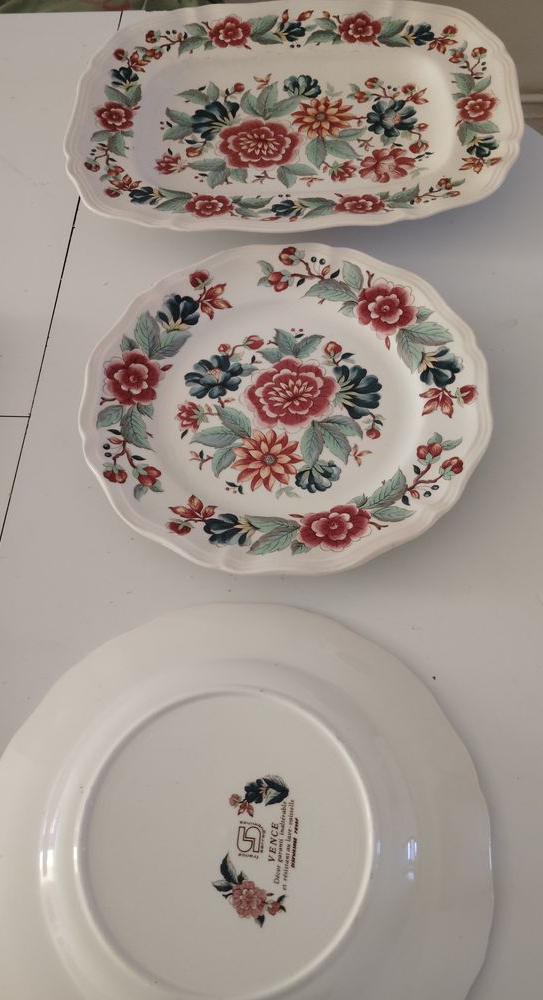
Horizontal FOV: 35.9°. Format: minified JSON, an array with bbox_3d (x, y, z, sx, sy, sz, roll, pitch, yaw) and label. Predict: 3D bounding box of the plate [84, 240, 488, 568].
[{"bbox_3d":[0.009,-0.061,0.510,0.247,0.024,0.247,-2,60,3],"label":"plate"}]

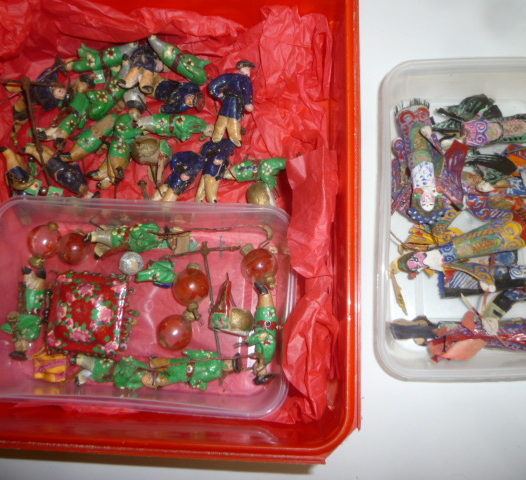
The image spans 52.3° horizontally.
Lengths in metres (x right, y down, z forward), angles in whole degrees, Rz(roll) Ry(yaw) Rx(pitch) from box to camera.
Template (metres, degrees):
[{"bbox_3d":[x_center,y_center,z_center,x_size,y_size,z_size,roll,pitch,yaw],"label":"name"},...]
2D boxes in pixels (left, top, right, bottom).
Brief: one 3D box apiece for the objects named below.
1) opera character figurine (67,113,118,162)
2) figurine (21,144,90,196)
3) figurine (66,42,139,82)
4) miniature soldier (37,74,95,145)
[{"bbox_3d":[-0.112,-0.067,0.351,0.044,0.017,0.017,-40,92,1],"label":"opera character figurine"},{"bbox_3d":[-0.135,-0.045,0.351,0.052,0.017,0.019,33,114,6],"label":"figurine"},{"bbox_3d":[-0.106,-0.121,0.355,0.050,0.018,0.020,-16,85,4],"label":"figurine"},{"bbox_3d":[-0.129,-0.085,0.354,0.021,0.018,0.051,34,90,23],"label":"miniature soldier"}]

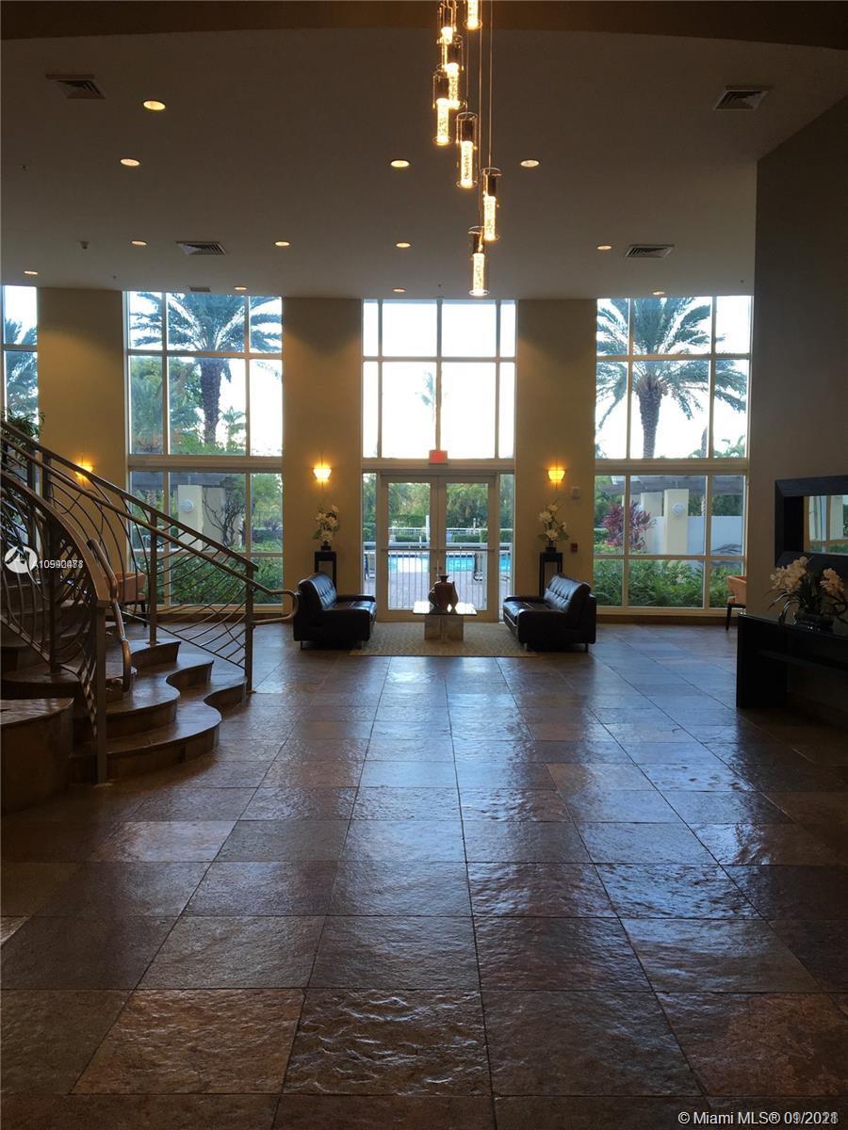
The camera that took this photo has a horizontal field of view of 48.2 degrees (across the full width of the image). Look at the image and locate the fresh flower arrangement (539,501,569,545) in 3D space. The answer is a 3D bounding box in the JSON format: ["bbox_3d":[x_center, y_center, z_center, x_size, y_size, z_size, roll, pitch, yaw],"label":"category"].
[{"bbox_3d":[1.867,-0.579,13.701,0.457,0.679,0.411,0,3,0],"label":"fresh flower arrangement"}]

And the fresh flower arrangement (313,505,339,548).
[{"bbox_3d":[-1.411,-0.552,13.711,0.381,0.626,0.342,0,3,0],"label":"fresh flower arrangement"}]

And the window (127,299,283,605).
[{"bbox_3d":[-3.228,-1.631,14.037,2.262,4.650,0.120,0,3,-7],"label":"window"}]

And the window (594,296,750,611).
[{"bbox_3d":[3.666,-1.592,14.036,2.249,4.685,0.120,0,3,5],"label":"window"}]

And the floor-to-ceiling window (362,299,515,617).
[{"bbox_3d":[0.229,-1.555,14.248,2.292,4.804,0.120,0,3,0],"label":"floor-to-ceiling window"}]

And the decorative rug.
[{"bbox_3d":[0.245,0.953,12.471,2.182,0.015,3.268,0,3,0],"label":"decorative rug"}]

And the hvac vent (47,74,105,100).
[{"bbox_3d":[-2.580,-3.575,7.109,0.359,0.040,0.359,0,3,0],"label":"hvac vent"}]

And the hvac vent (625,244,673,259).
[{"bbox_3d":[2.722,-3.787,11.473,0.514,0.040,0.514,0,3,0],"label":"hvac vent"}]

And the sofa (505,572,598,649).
[{"bbox_3d":[1.580,0.554,12.189,0.912,0.849,1.988,0,3,0],"label":"sofa"}]

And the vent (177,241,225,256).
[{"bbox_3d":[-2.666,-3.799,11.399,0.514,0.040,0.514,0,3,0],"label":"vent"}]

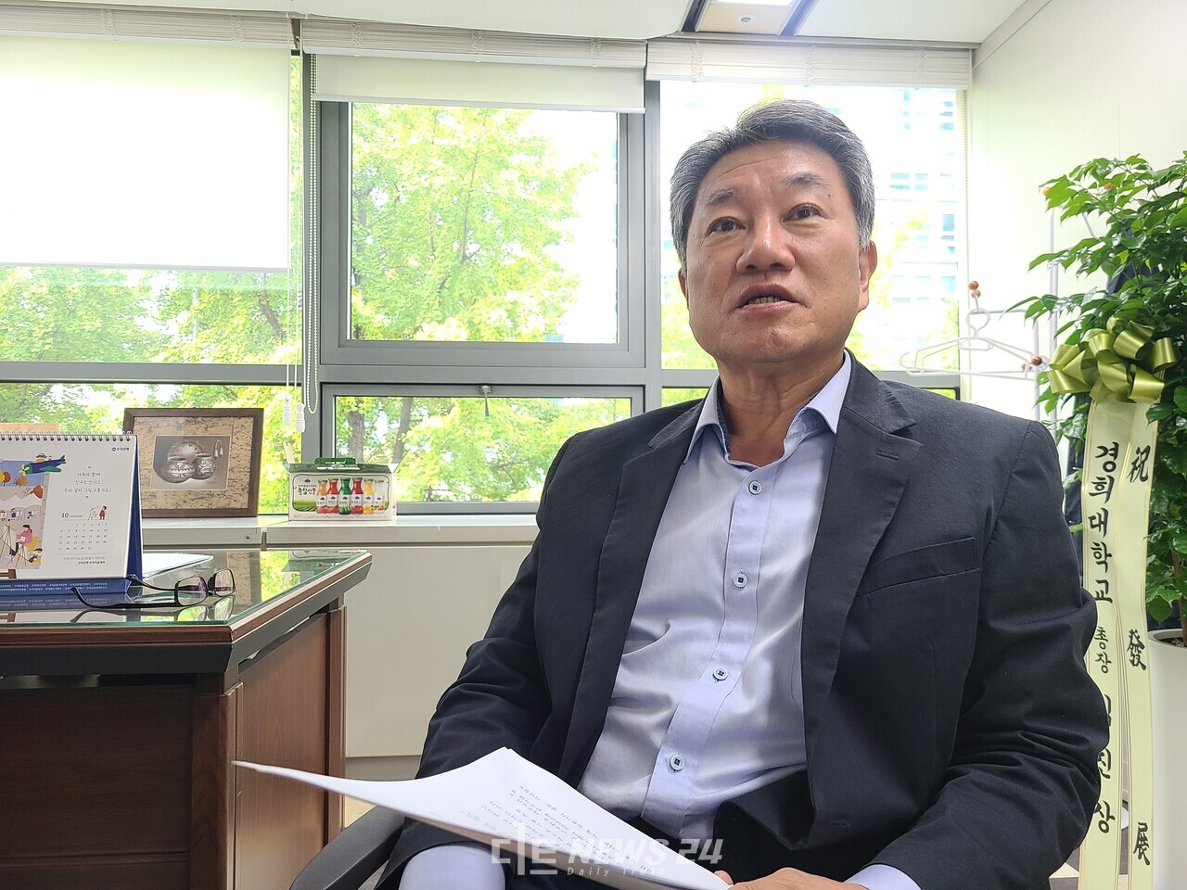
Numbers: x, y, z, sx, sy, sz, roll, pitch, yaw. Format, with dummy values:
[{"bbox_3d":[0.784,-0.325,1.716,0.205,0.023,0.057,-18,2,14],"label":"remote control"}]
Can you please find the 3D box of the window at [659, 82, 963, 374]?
[{"bbox_3d":[0.788,-0.795,3.200,1.119,1.084,0.090,0,-2,-5],"label":"window"}]

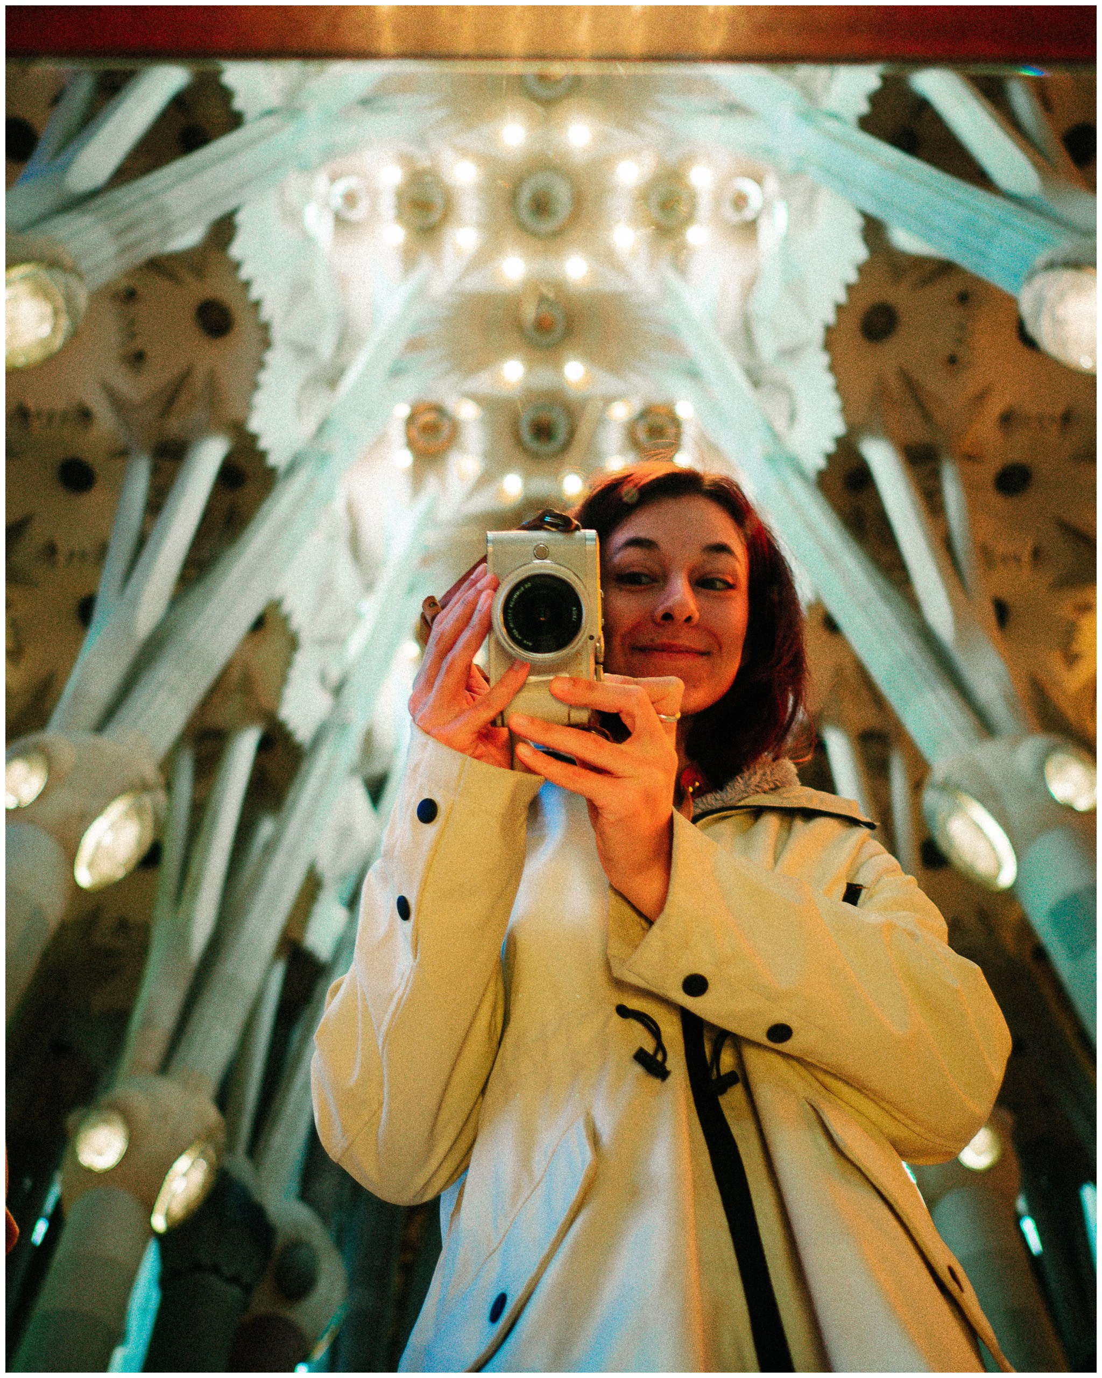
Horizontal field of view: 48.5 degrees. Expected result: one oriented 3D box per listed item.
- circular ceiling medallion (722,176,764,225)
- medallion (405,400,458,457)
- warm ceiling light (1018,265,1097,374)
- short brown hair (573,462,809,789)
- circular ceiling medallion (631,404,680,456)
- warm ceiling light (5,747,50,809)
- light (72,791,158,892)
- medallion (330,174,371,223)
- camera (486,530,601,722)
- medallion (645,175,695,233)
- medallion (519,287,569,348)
[{"bbox_3d":[5.952,-15.137,37.894,1.334,0.350,1.334,0,-62,0],"label":"circular ceiling medallion"},{"bbox_3d":[-4.215,-9.130,42.968,1.815,0.350,1.815,0,-62,-1],"label":"medallion"},{"bbox_3d":[6.664,-4.562,15.358,0.450,1.700,1.250,-1,-60,-23],"label":"warm ceiling light"},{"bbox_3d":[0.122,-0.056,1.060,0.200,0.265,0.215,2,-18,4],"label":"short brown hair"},{"bbox_3d":[3.654,-9.126,43.036,1.818,0.350,1.818,0,-62,0],"label":"circular ceiling medallion"},{"bbox_3d":[-7.699,1.249,17.619,0.900,1.100,0.400,13,-43,-8],"label":"warm ceiling light"},{"bbox_3d":[-6.478,2.255,18.254,0.450,1.700,1.250,1,-60,22],"label":"light"},{"bbox_3d":[-6.200,-15.159,37.781,1.263,0.350,1.263,0,-62,-1],"label":"medallion"},{"bbox_3d":[-0.004,-0.037,0.728,0.068,0.068,0.117,-2,-83,0],"label":"camera"},{"bbox_3d":[3.843,-15.666,39.522,1.669,0.350,1.669,0,-62,-1],"label":"medallion"},{"bbox_3d":[-0.237,-12.531,41.400,1.676,0.350,1.676,0,-62,-1],"label":"medallion"}]

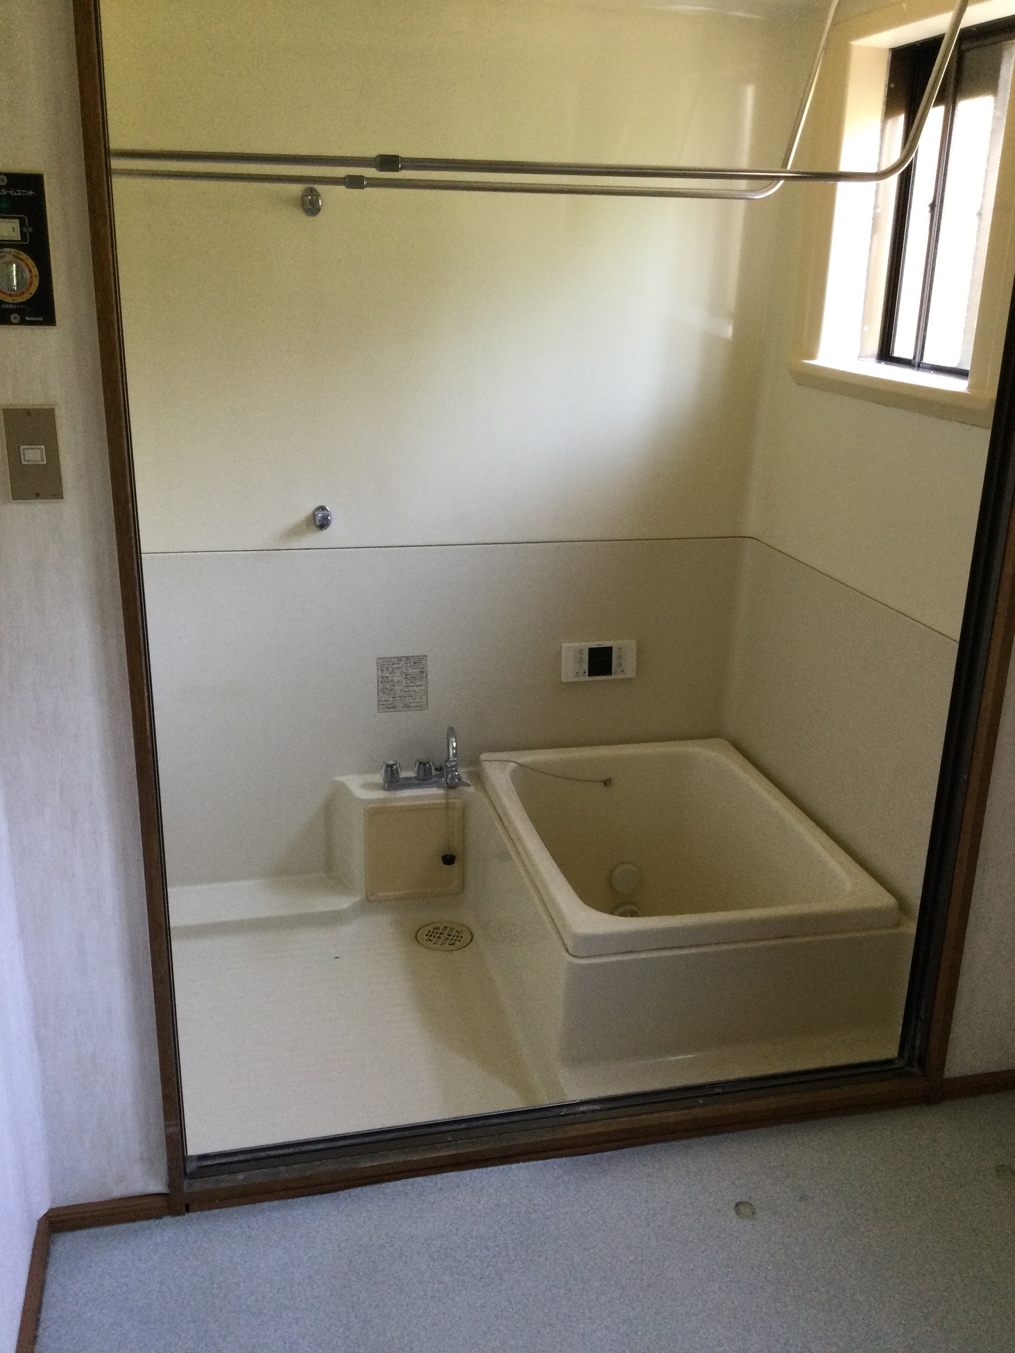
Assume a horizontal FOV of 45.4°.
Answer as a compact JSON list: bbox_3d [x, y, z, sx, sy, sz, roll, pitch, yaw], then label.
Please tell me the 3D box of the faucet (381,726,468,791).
[{"bbox_3d":[-0.198,0.197,2.938,0.207,0.150,0.130,-3,19,-12],"label":"faucet"}]

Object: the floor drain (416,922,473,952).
[{"bbox_3d":[-0.145,0.621,2.903,0.134,0.012,0.134,1,18,0],"label":"floor drain"}]

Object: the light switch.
[{"bbox_3d":[-0.636,-0.297,1.627,0.068,0.121,0.010,-3,19,-12],"label":"light switch"}]

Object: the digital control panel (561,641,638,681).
[{"bbox_3d":[0.238,-0.040,3.141,0.202,0.103,0.022,-3,19,-12],"label":"digital control panel"}]

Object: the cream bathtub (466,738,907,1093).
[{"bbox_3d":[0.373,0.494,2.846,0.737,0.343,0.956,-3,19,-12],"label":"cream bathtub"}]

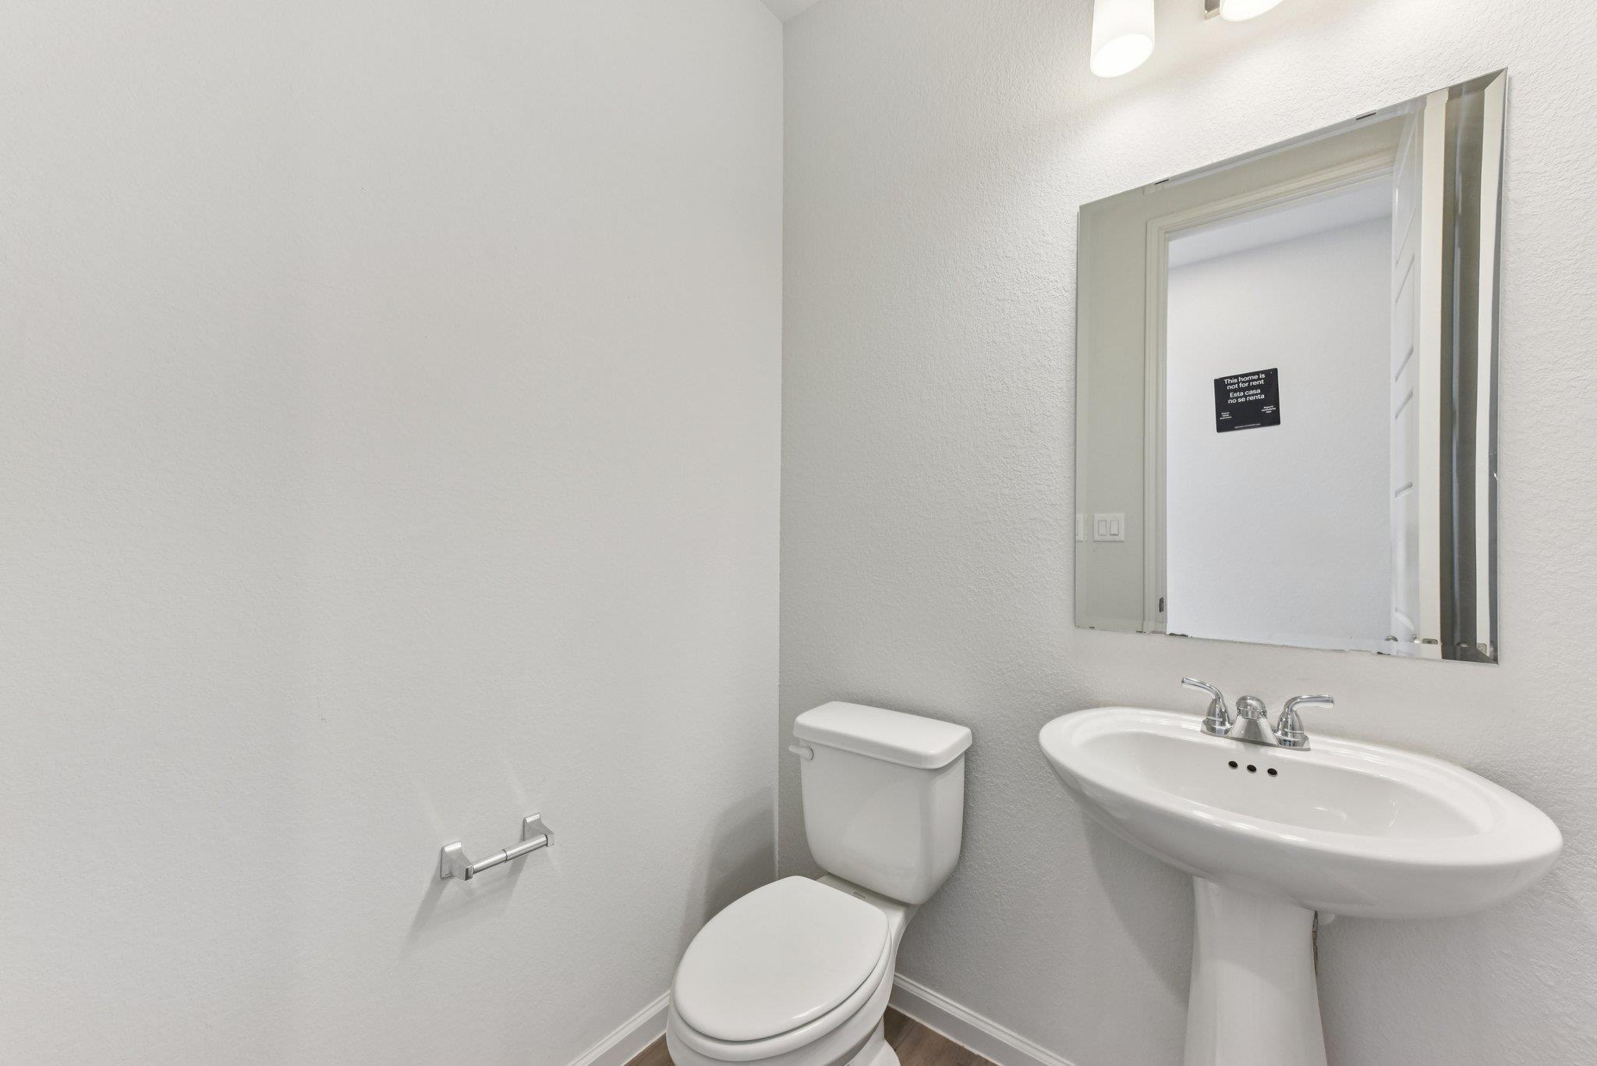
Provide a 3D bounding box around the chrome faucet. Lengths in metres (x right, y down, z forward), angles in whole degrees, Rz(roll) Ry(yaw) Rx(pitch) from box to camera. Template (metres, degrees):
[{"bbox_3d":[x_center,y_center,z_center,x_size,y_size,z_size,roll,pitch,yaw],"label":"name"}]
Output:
[{"bbox_3d":[0.766,0.310,1.052,0.210,0.094,0.132,0,0,38],"label":"chrome faucet"}]

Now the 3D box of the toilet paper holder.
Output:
[{"bbox_3d":[-0.555,0.594,1.167,0.072,0.055,0.188,0,0,38],"label":"toilet paper holder"}]

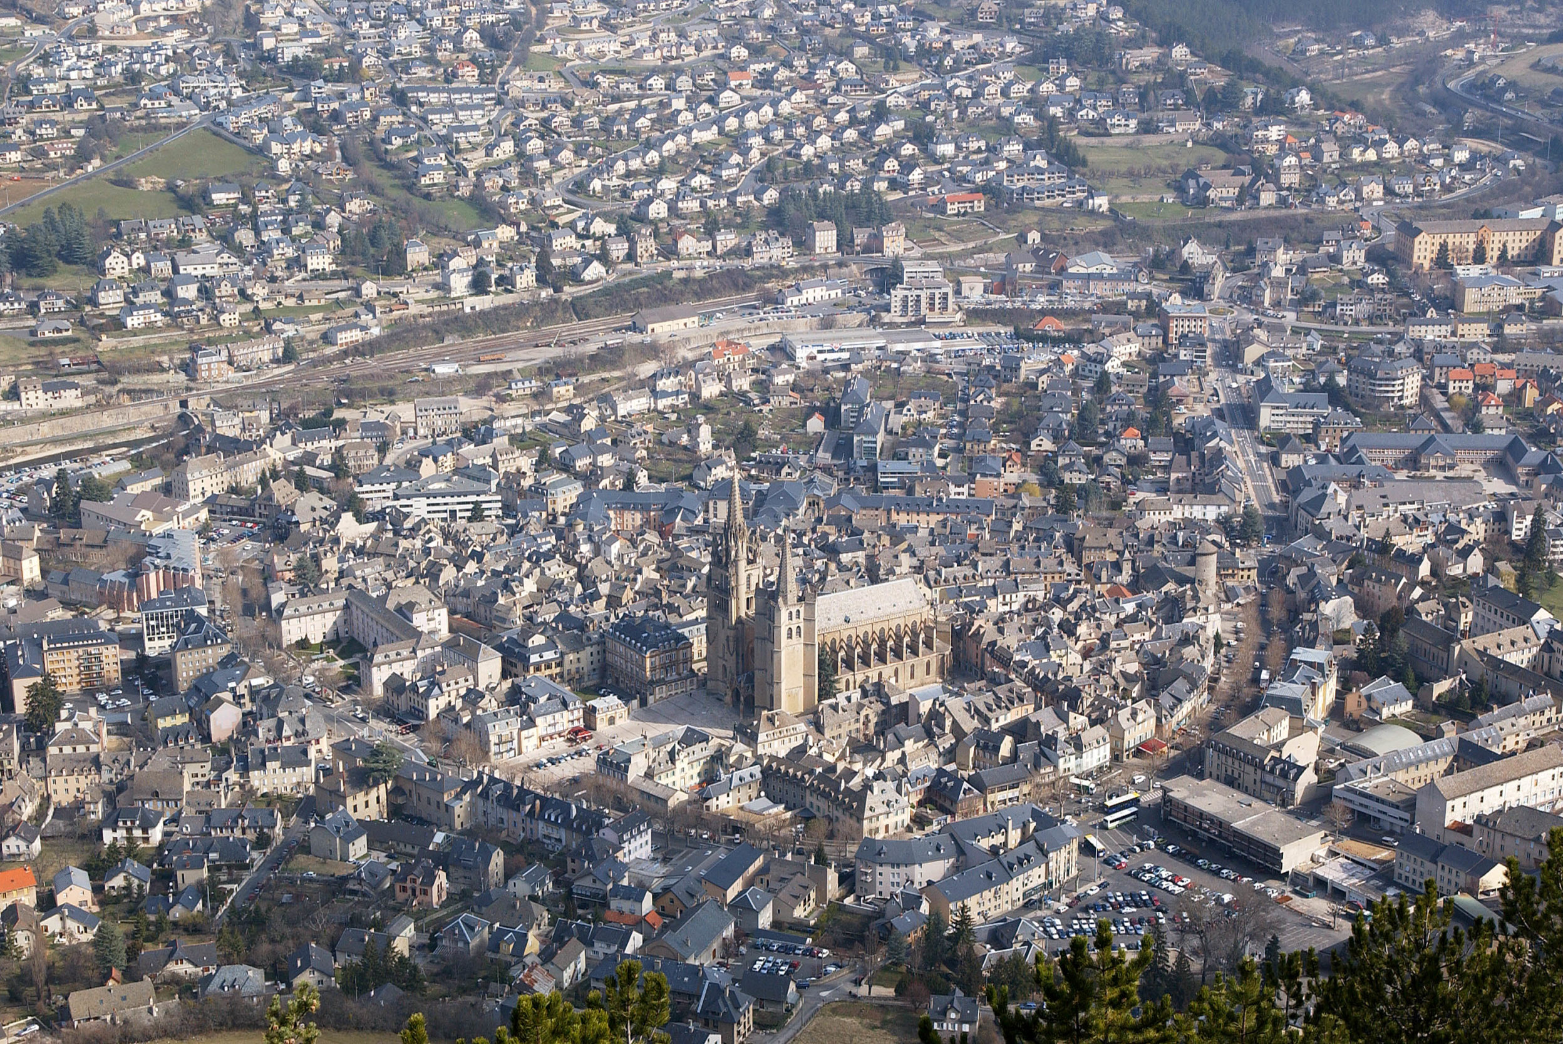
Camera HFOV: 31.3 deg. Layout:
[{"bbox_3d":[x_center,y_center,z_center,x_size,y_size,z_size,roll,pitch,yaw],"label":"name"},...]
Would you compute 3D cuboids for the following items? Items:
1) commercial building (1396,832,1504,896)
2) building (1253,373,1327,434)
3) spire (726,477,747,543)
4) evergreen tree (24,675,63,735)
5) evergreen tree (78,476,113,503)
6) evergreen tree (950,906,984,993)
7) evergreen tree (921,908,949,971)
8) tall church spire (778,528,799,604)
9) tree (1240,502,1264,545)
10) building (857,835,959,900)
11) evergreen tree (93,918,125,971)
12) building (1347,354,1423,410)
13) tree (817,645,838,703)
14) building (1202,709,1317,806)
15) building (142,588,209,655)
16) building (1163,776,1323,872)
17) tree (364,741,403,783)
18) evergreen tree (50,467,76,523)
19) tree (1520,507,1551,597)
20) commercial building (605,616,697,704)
[{"bbox_3d":[192.500,98.870,801.110,10.800,14.400,32.000,-14,24,-36],"label":"commercial building"},{"bbox_3d":[218.000,-50.420,1201.680,31.000,15.000,34.000,1,19,4],"label":"building"},{"bbox_3d":[-14.400,-4.780,894.920,7.000,24.160,7.000,0,19,0],"label":"spire"},{"bbox_3d":[-241.720,59.740,909.520,12.200,20.800,12.200,0,19,0],"label":"evergreen tree"},{"bbox_3d":[-282.830,-12.100,1146.860,13.200,14.130,13.200,0,19,0],"label":"evergreen tree"},{"bbox_3d":[46.600,106.760,698.950,8.300,23.750,8.300,0,19,0],"label":"evergreen tree"},{"bbox_3d":[41.660,112.260,747.300,7.600,19.110,7.600,0,19,0],"label":"evergreen tree"},{"bbox_3d":[2.310,14.230,917.310,6.000,25.200,6.000,-13,23,-33],"label":"tall church spire"},{"bbox_3d":[184.000,0.270,1087.200,8.800,17.580,8.800,0,19,0],"label":"tree"},{"bbox_3d":[36.680,98.170,804.520,31.000,16.500,13.500,-2,19,-5],"label":"building"},{"bbox_3d":[-169.530,106.100,700.720,8.000,13.870,8.000,0,19,0],"label":"evergreen tree"},{"bbox_3d":[266.500,-60.580,1227.810,33.500,17.600,26.000,1,19,2],"label":"building"},{"bbox_3d":[14.890,49.040,904.420,7.000,20.100,7.000,0,19,0],"label":"tree"},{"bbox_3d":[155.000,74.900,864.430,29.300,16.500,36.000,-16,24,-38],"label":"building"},{"bbox_3d":[-209.770,33.910,963.950,23.000,16.800,14.000,-5,19,-15],"label":"building"},{"bbox_3d":[130.520,86.770,798.740,17.670,10.500,51.230,-13,23,-34],"label":"building"},{"bbox_3d":[-123.100,76.730,859.290,12.200,19.390,12.200,0,19,0],"label":"tree"},{"bbox_3d":[-289.320,-11.640,1122.670,9.000,21.880,9.000,0,19,0],"label":"evergreen tree"},{"bbox_3d":[270.700,9.880,1001.840,9.300,32.180,9.300,0,19,0],"label":"tree"},{"bbox_3d":[-44.200,45.080,949.490,19.300,22.500,27.000,-15,24,-37],"label":"commercial building"}]

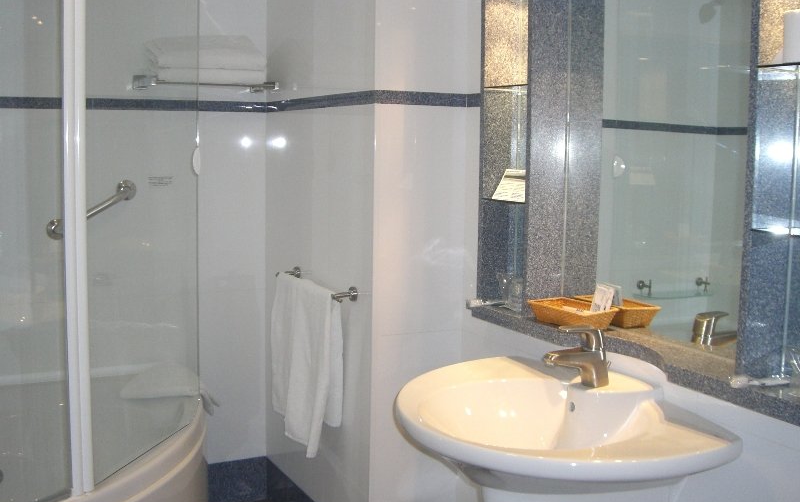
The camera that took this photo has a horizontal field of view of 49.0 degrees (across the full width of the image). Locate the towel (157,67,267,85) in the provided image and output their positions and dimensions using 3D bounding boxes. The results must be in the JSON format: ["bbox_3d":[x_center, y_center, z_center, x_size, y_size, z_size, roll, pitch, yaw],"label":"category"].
[{"bbox_3d":[-0.681,-0.602,3.064,0.371,0.049,0.202,-3,7,-28],"label":"towel"}]

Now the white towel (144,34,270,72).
[{"bbox_3d":[-0.681,-0.680,3.054,0.374,0.111,0.202,-3,7,-28],"label":"white towel"}]

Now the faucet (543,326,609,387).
[{"bbox_3d":[0.413,0.257,2.099,0.176,0.147,0.050,-3,7,-28],"label":"faucet"}]

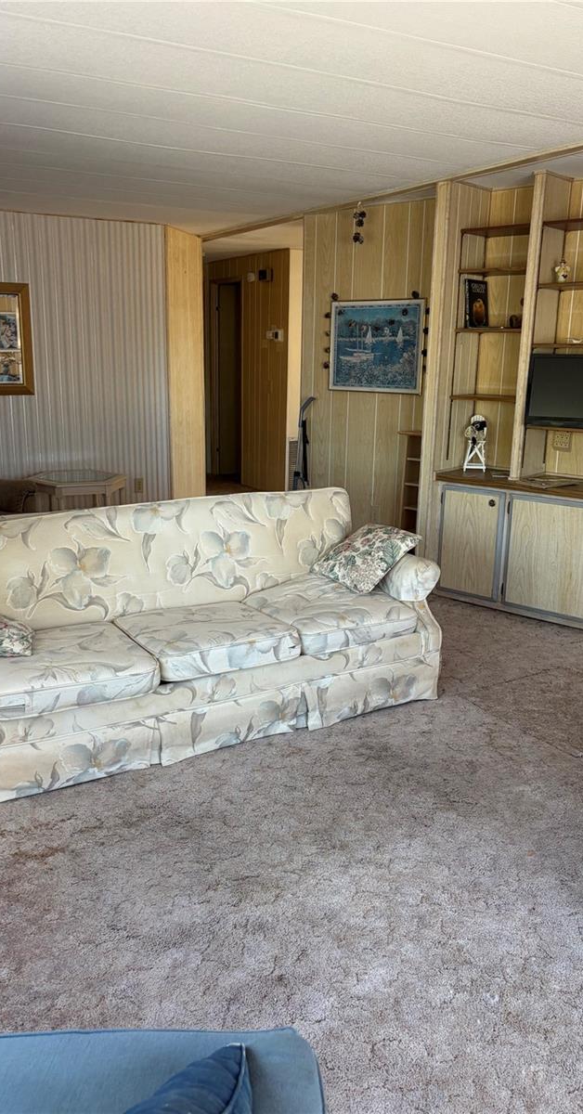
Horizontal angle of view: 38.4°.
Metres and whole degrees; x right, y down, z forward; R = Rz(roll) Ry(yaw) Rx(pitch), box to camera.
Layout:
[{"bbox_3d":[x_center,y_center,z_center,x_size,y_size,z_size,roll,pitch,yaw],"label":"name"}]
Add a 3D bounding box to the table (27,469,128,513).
[{"bbox_3d":[-1.526,-0.309,5.970,0.690,0.520,0.650,-3,15,-16],"label":"table"}]

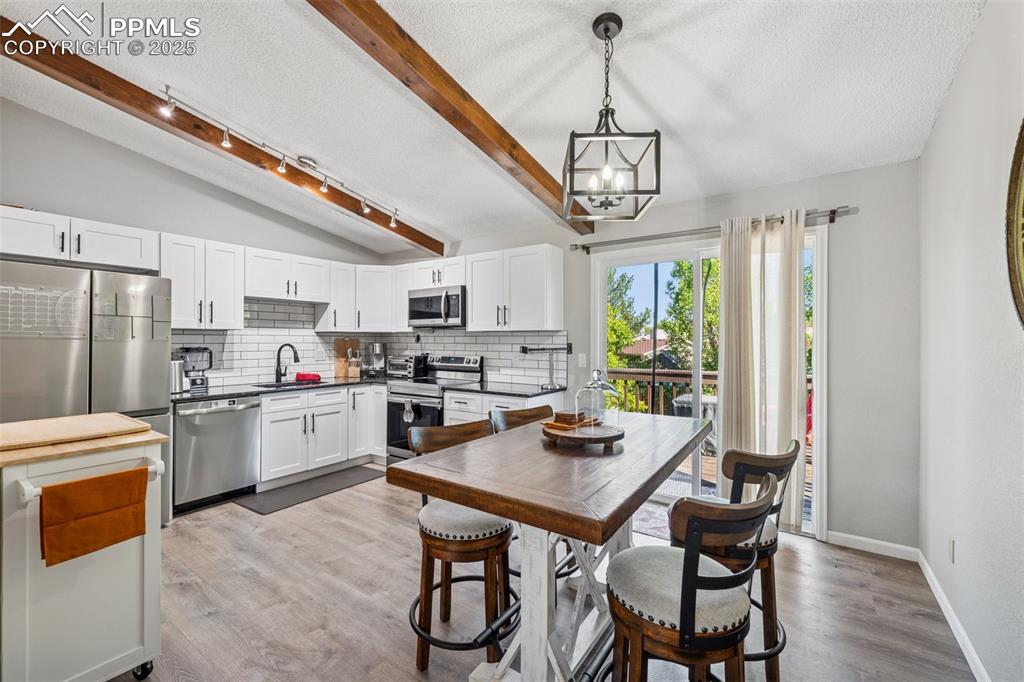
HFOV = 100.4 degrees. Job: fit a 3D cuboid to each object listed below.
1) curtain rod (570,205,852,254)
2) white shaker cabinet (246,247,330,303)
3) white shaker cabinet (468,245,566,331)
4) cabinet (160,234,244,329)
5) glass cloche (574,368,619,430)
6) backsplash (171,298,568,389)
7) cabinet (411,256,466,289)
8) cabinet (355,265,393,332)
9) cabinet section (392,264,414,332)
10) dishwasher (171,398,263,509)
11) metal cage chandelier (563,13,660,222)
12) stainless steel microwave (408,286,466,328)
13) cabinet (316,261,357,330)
[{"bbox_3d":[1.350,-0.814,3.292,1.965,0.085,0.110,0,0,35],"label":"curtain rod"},{"bbox_3d":[-2.292,-0.625,4.276,0.327,0.451,0.842,0,0,34],"label":"white shaker cabinet"},{"bbox_3d":[0.011,-0.469,4.110,0.915,0.750,0.330,0,0,34],"label":"white shaker cabinet"},{"bbox_3d":[-2.727,-0.475,3.716,0.315,0.757,0.606,0,0,35],"label":"cabinet"},{"bbox_3d":[0.323,0.225,1.610,0.165,0.234,0.165,0,0,34],"label":"glass cloche"},{"bbox_3d":[-1.259,0.013,3.752,2.680,0.826,2.364,0,0,35],"label":"backsplash"},{"bbox_3d":[-0.680,-0.695,4.585,0.763,0.301,0.330,0,0,34],"label":"cabinet"},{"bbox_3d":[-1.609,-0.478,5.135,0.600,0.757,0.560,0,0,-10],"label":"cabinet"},{"bbox_3d":[-1.133,-0.479,4.929,0.362,0.756,0.315,0,0,35],"label":"cabinet section"},{"bbox_3d":[-2.567,0.861,3.584,0.619,0.820,0.604,0,0,34],"label":"dishwasher"},{"bbox_3d":[0.424,-1.000,1.890,0.352,0.830,0.348,0,0,2],"label":"metal cage chandelier"},{"bbox_3d":[-0.703,-0.342,4.555,0.760,0.404,0.403,0,0,34],"label":"stainless steel microwave"},{"bbox_3d":[-1.978,-0.478,4.787,0.315,0.757,0.312,0,0,35],"label":"cabinet"}]

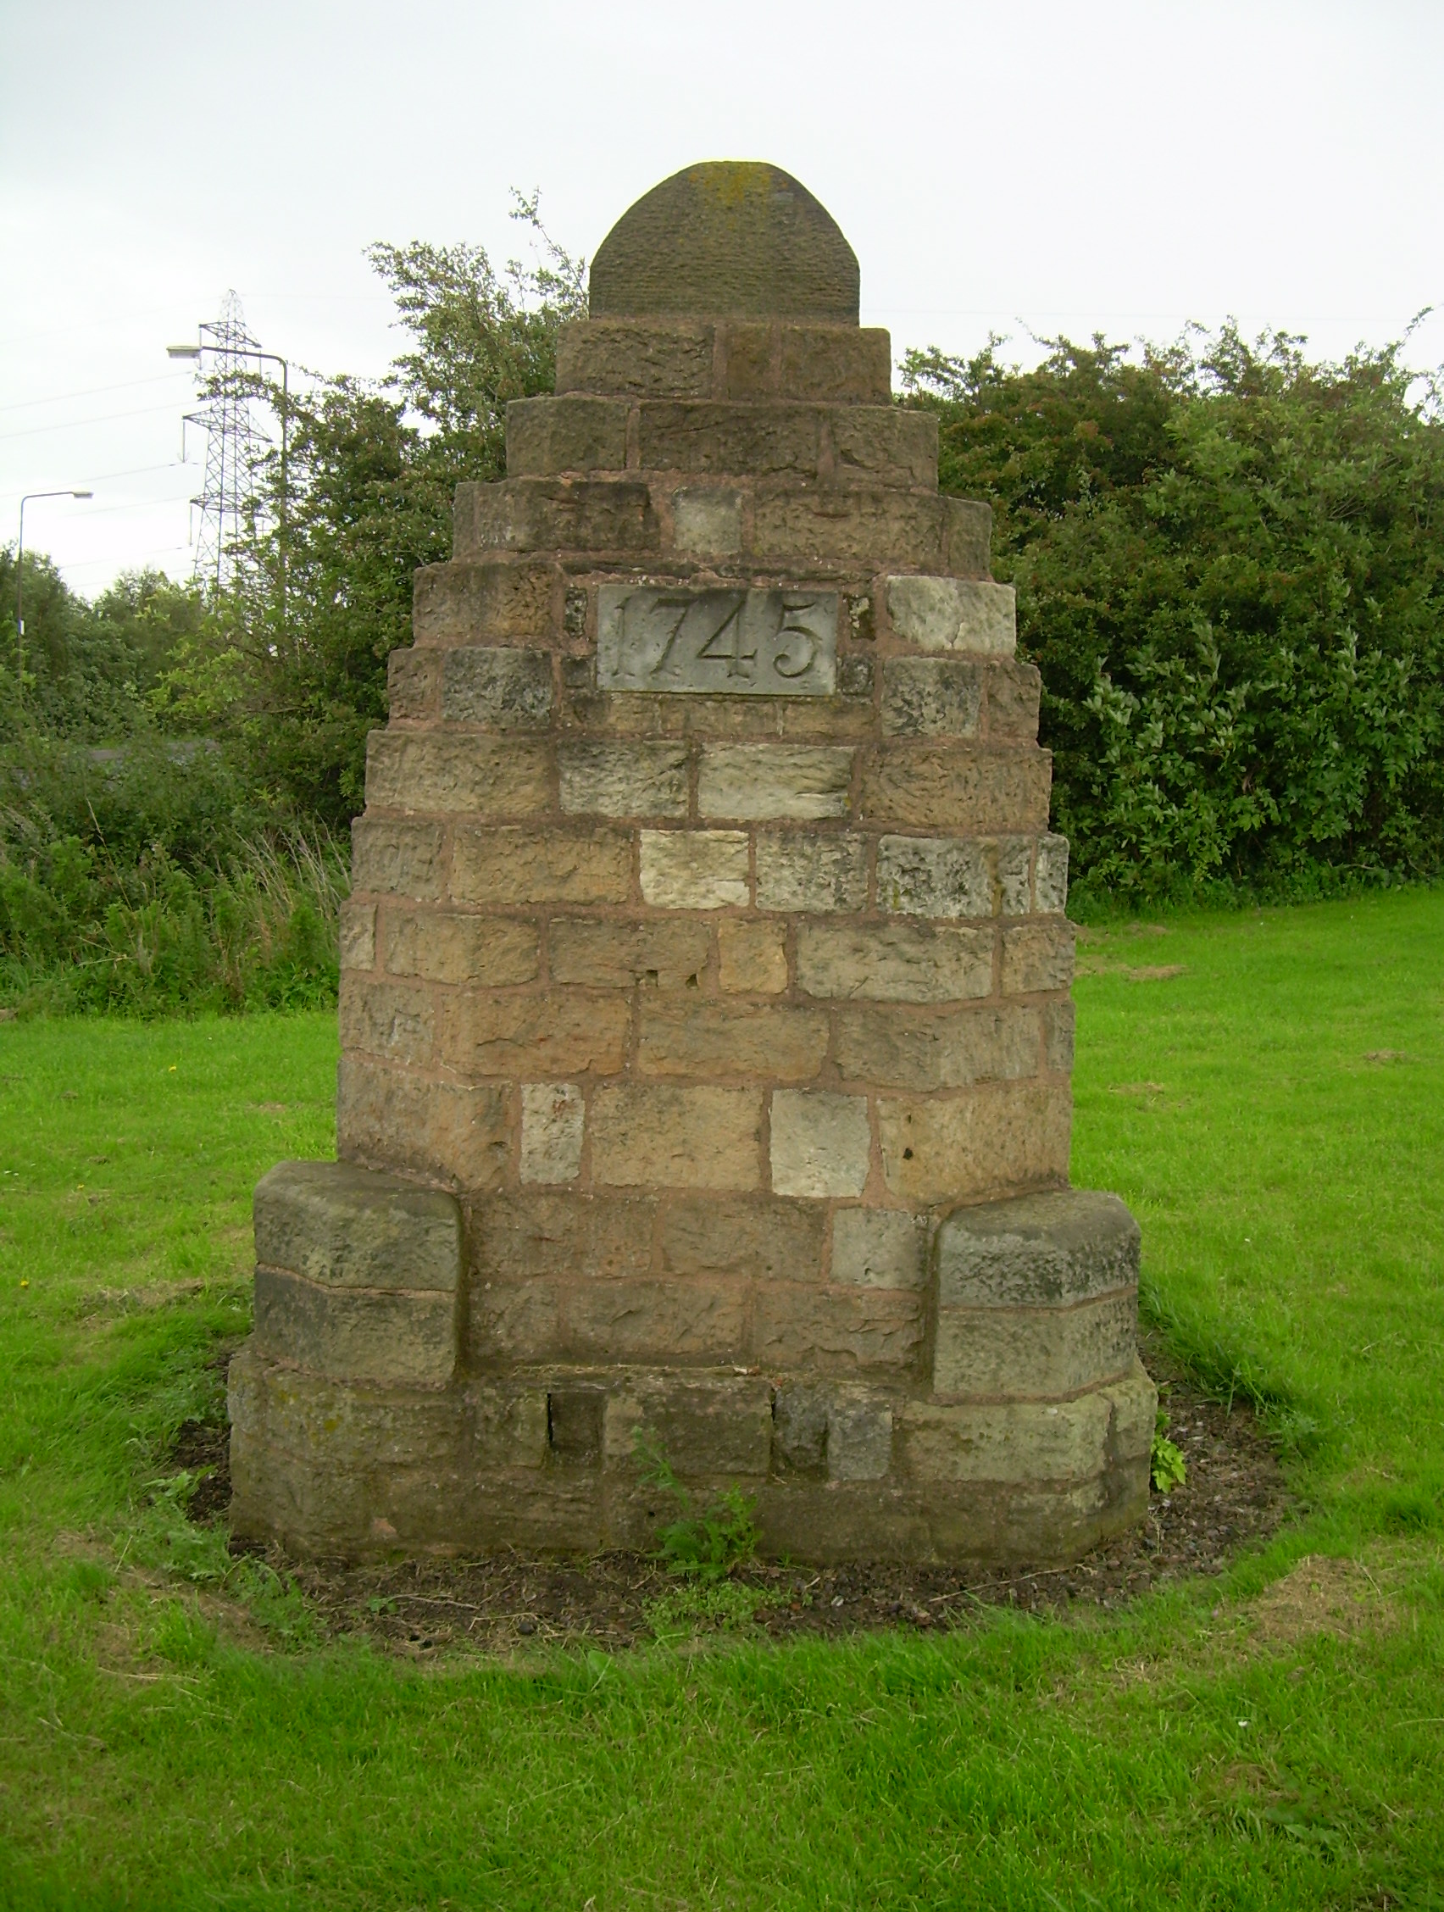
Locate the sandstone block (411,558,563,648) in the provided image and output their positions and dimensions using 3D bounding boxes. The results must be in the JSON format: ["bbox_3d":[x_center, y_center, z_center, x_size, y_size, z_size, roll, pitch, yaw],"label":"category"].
[{"bbox_3d":[-0.524,-0.773,4.702,0.345,0.171,0.260,2,4,0],"label":"sandstone block"}]

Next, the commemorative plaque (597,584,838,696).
[{"bbox_3d":[-0.009,-0.676,4.544,0.509,0.224,0.090,2,5,0],"label":"commemorative plaque"}]

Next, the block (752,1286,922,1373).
[{"bbox_3d":[0.249,0.792,4.632,0.359,0.184,0.200,2,5,0],"label":"block"}]

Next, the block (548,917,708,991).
[{"bbox_3d":[-0.198,-0.011,4.566,0.333,0.147,0.200,2,5,0],"label":"block"}]

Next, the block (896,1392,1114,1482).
[{"bbox_3d":[0.584,0.977,4.392,0.449,0.164,0.250,2,4,1],"label":"block"}]

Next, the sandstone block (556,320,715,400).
[{"bbox_3d":[-0.179,-1.249,4.488,0.331,0.165,0.190,2,6,0],"label":"sandstone block"}]

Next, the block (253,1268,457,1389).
[{"bbox_3d":[-0.728,0.720,4.213,0.429,0.194,0.250,2,6,0],"label":"block"}]

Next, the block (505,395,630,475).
[{"bbox_3d":[-0.350,-1.172,4.841,0.288,0.169,0.240,2,4,0],"label":"block"}]

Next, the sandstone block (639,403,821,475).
[{"bbox_3d":[0.017,-1.069,4.446,0.368,0.145,0.200,2,4,1],"label":"sandstone block"}]

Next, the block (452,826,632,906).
[{"bbox_3d":[-0.380,-0.199,4.570,0.377,0.158,0.200,2,5,0],"label":"block"}]

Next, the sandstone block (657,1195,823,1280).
[{"bbox_3d":[0.044,0.596,4.611,0.359,0.185,0.200,2,4,0],"label":"sandstone block"}]

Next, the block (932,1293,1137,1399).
[{"bbox_3d":[0.674,0.815,4.617,0.464,0.178,0.440,2,4,0],"label":"block"}]

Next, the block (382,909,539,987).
[{"bbox_3d":[-0.551,-0.030,4.486,0.355,0.150,0.271,2,4,1],"label":"block"}]

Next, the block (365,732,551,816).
[{"bbox_3d":[-0.561,-0.387,4.499,0.427,0.163,0.318,2,4,1],"label":"block"}]

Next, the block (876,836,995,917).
[{"bbox_3d":[0.418,-0.162,4.243,0.228,0.163,0.160,2,6,0],"label":"block"}]

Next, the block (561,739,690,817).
[{"bbox_3d":[-0.206,-0.382,4.596,0.275,0.163,0.200,2,4,0],"label":"block"}]

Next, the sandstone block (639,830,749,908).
[{"bbox_3d":[-0.055,-0.179,4.237,0.219,0.151,0.150,2,6,0],"label":"sandstone block"}]

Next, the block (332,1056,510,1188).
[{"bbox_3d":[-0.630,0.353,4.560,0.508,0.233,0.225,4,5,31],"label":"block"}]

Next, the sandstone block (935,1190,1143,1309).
[{"bbox_3d":[0.658,0.607,4.458,0.446,0.189,0.380,2,4,1],"label":"sandstone block"}]

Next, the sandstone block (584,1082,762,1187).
[{"bbox_3d":[-0.098,0.379,4.596,0.368,0.220,0.200,2,4,0],"label":"sandstone block"}]

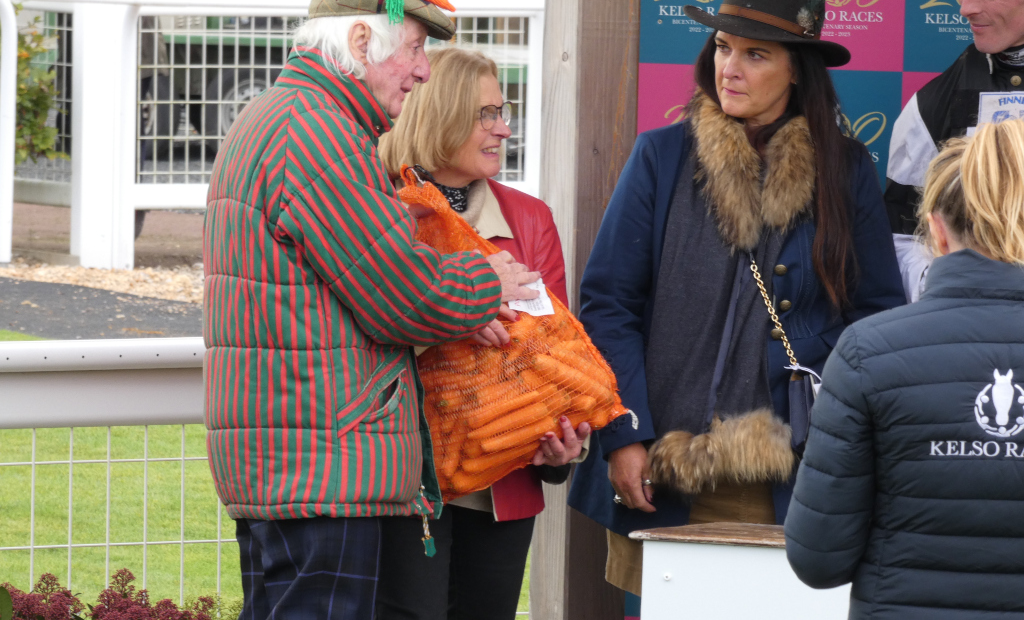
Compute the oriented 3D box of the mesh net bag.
[{"bbox_3d":[-0.078,0.009,19.450,0.370,0.550,0.210,-24,2,0],"label":"mesh net bag"}]

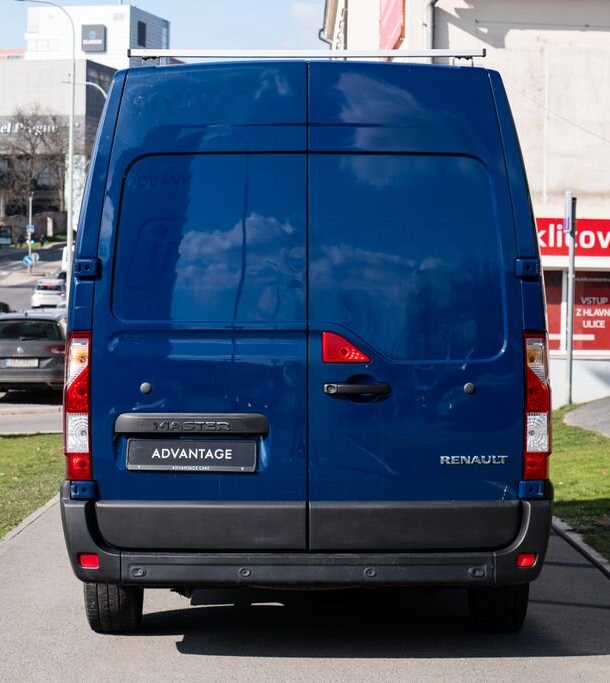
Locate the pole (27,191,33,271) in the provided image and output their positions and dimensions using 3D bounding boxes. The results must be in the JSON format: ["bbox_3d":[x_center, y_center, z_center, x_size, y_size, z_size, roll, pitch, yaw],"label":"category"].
[{"bbox_3d":[-19.621,-7.791,122.000,0.200,5.700,0.200,1,1,0],"label":"pole"}]

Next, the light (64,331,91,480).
[{"bbox_3d":[-0.946,0.266,7.100,0.120,0.620,0.130,0,1,0],"label":"light"}]

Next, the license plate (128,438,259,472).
[{"bbox_3d":[-0.463,0.468,7.000,0.530,0.130,0.020,0,1,0],"label":"license plate"}]

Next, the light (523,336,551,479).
[{"bbox_3d":[0.967,0.268,7.100,0.120,0.620,0.130,0,1,0],"label":"light"}]

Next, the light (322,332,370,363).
[{"bbox_3d":[0.170,0.027,7.060,0.200,0.133,0.030,0,1,0],"label":"light"}]

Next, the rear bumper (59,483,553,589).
[{"bbox_3d":[0.006,0.790,7.100,2.050,0.440,0.360,0,1,0],"label":"rear bumper"}]

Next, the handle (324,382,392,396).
[{"bbox_3d":[0.215,0.199,7.000,0.275,0.053,0.055,0,1,0],"label":"handle"}]

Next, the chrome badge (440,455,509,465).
[{"bbox_3d":[0.698,0.488,7.030,0.283,0.037,0.012,0,1,0],"label":"chrome badge"}]

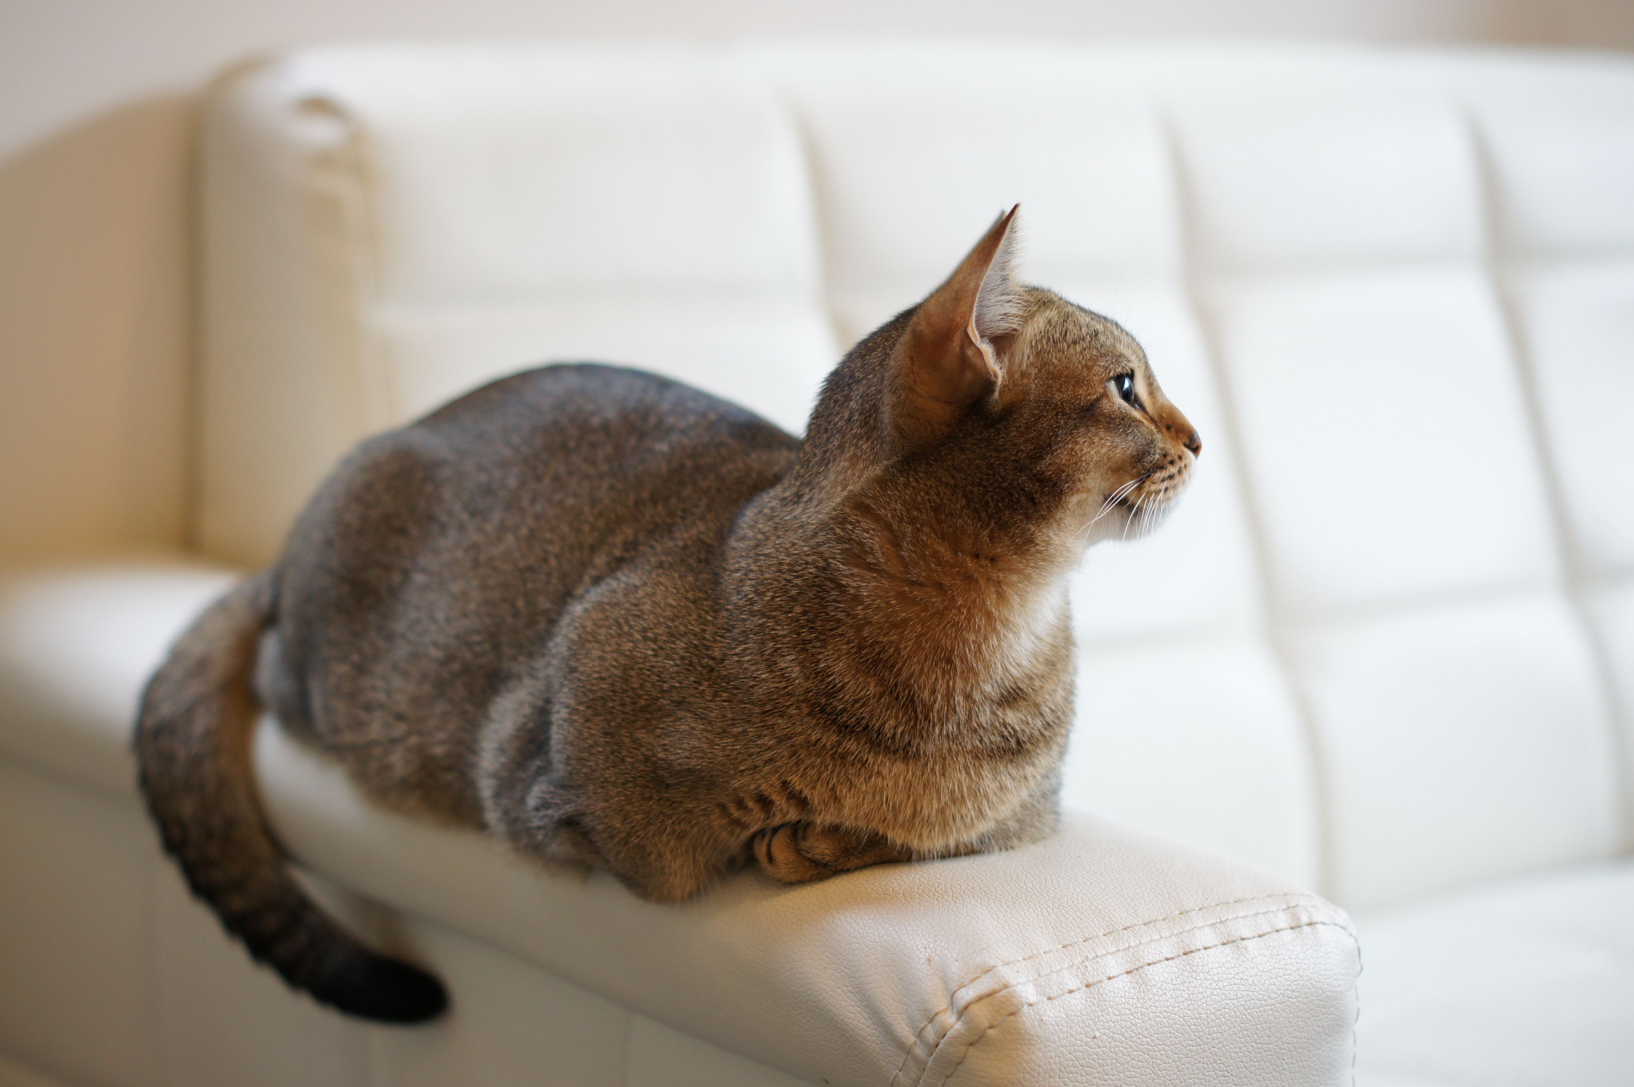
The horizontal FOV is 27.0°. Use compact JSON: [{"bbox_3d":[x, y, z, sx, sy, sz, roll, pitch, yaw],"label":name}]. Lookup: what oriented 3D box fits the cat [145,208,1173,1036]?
[{"bbox_3d":[-0.073,0.025,1.374,0.235,0.332,0.455,-6,10,-35],"label":"cat"}]

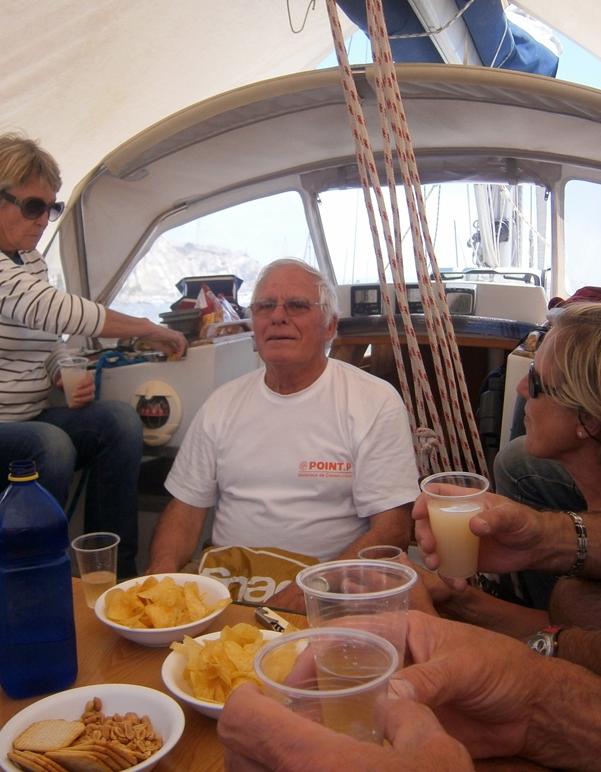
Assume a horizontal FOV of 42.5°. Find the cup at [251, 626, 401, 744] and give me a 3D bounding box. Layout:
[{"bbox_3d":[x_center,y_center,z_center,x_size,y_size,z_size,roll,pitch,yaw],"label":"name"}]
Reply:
[{"bbox_3d":[0.013,0.182,0.391,0.070,0.092,0.070,0,8,0],"label":"cup"}]

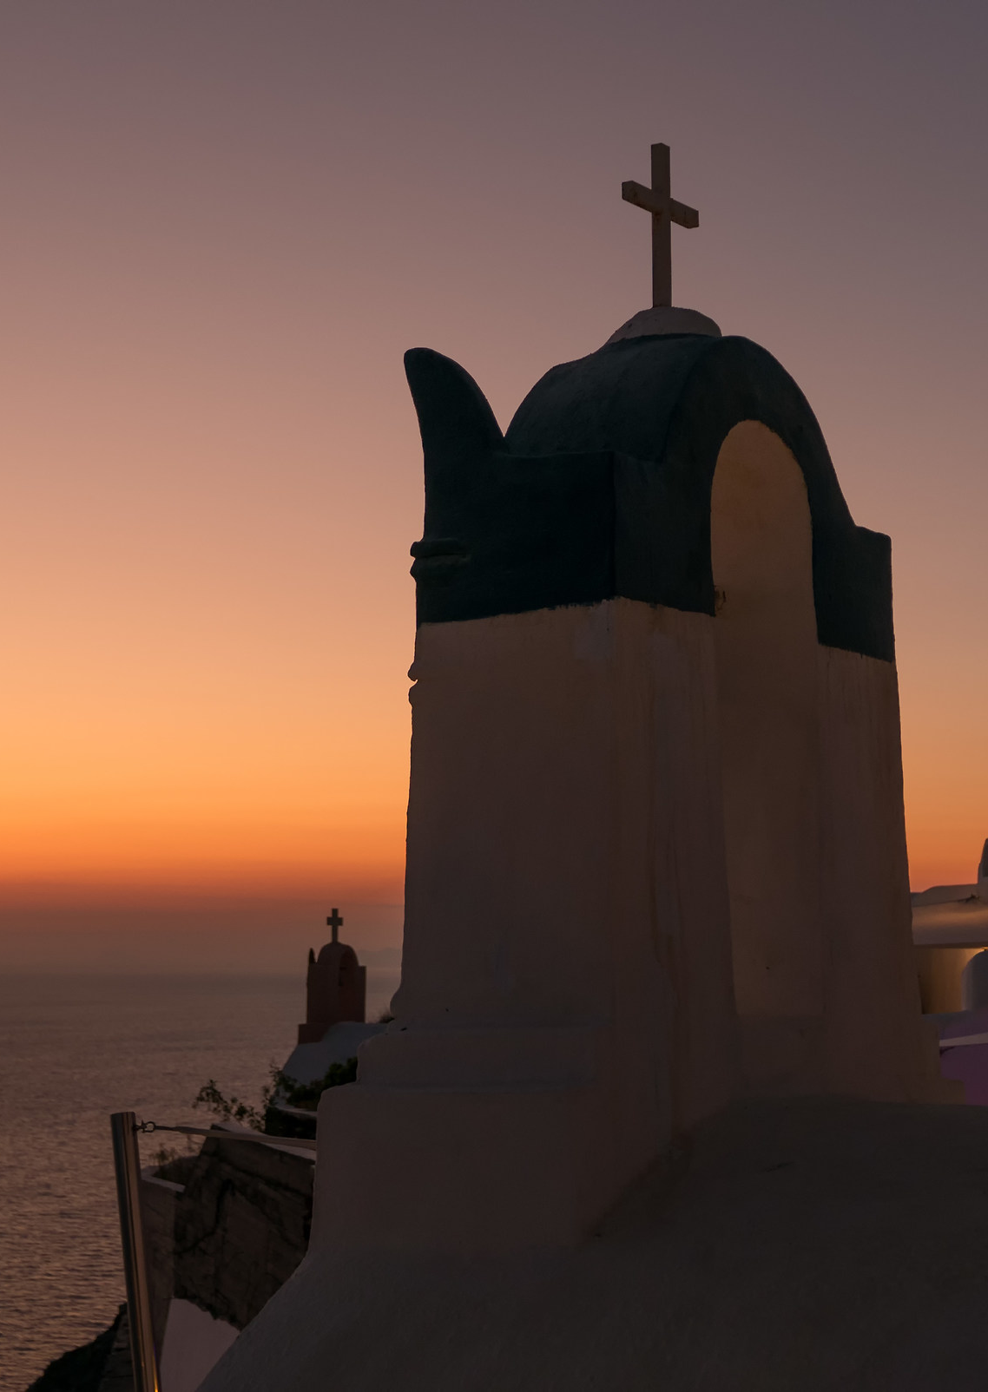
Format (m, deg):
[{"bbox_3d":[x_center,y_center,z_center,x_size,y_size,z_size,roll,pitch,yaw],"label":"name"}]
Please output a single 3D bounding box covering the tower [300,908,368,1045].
[{"bbox_3d":[-4.507,7.931,72.000,0.950,3.850,1.750,-4,-7,36],"label":"tower"}]

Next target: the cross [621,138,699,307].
[{"bbox_3d":[0.607,-1.694,9.200,0.045,0.596,0.449,-4,-7,36],"label":"cross"}]

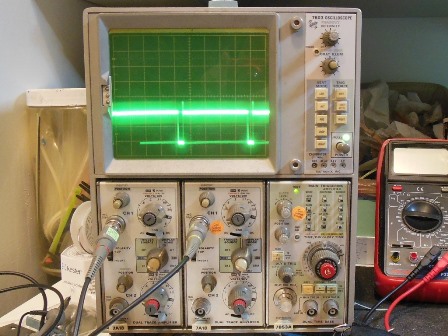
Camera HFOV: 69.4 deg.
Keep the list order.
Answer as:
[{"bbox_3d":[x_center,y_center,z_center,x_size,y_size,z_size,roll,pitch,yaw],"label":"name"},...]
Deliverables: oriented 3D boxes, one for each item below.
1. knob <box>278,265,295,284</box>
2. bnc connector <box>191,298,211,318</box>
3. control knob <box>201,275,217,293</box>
[{"bbox_3d":[0.053,0.089,0.267,0.013,0.013,0.015,0,4,0],"label":"knob"},{"bbox_3d":[-0.020,0.121,0.274,0.016,0.016,0.011,0,6,1],"label":"bnc connector"},{"bbox_3d":[-0.012,0.098,0.268,0.013,0.013,0.014,0,4,0],"label":"control knob"}]

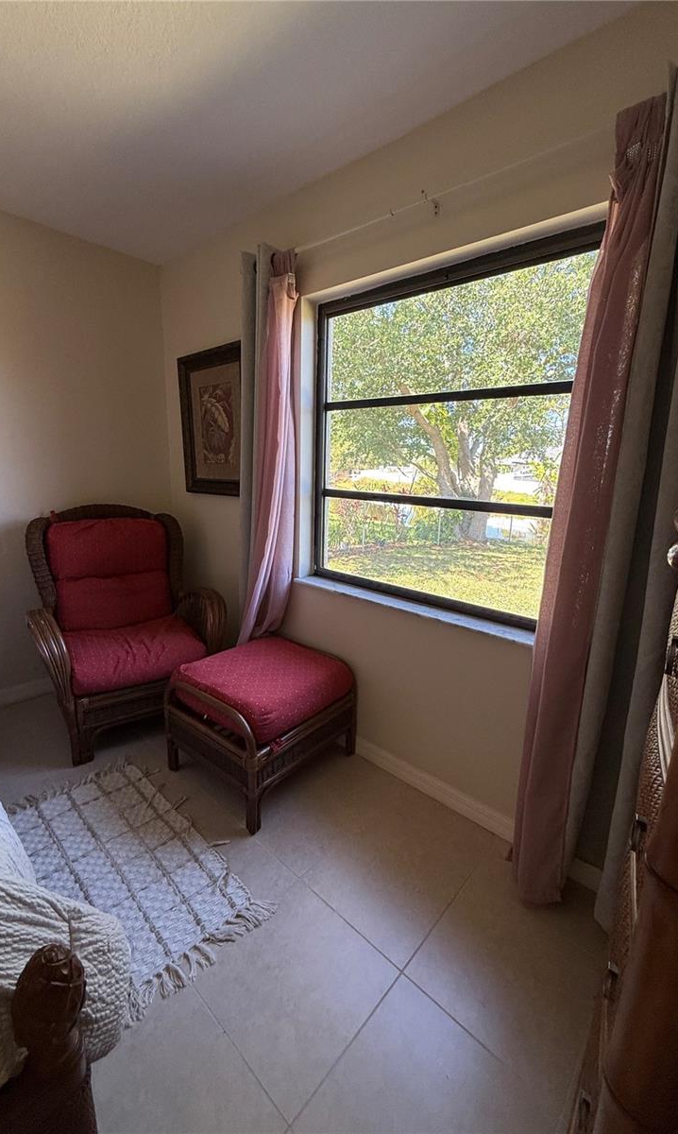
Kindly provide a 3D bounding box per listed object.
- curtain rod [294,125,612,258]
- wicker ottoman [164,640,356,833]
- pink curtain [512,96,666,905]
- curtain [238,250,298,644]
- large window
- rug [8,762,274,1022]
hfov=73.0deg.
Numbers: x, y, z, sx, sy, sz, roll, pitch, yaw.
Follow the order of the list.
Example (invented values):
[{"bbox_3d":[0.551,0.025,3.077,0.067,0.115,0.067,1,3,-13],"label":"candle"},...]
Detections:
[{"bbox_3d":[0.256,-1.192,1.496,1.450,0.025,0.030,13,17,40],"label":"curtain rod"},{"bbox_3d":[-0.328,0.679,2.057,0.580,0.460,0.625,12,17,38],"label":"wicker ottoman"},{"bbox_3d":[0.691,-0.017,1.304,0.200,2.170,0.140,13,17,40],"label":"pink curtain"},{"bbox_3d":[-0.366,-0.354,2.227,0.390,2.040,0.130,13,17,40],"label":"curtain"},{"bbox_3d":[0.388,-0.463,1.799,1.280,1.260,0.070,13,17,40],"label":"large window"},{"bbox_3d":[-0.799,1.015,1.558,0.590,0.015,1.070,-12,18,-44],"label":"rug"}]

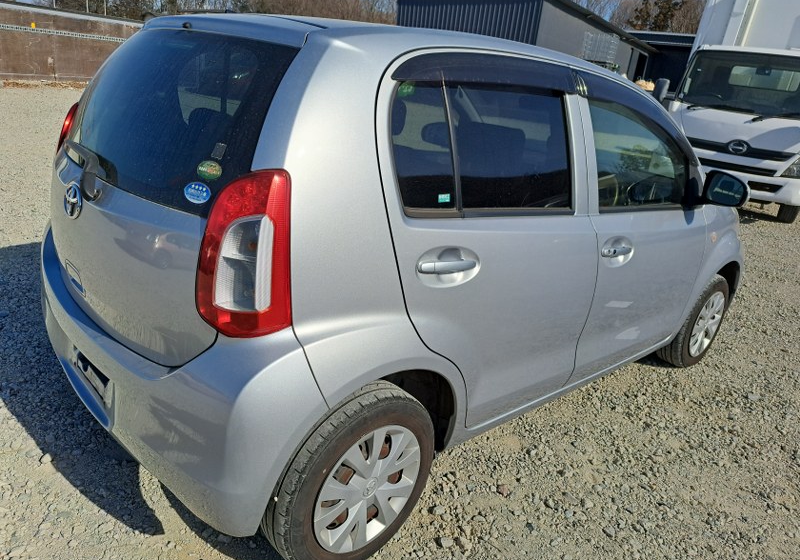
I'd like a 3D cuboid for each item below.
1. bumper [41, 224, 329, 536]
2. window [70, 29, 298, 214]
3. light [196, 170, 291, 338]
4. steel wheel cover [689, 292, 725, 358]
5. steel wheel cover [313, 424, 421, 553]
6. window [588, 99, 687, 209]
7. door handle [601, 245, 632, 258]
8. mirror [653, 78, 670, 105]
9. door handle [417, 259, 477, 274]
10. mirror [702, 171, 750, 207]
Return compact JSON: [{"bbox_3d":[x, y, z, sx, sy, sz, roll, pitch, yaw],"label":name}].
[{"bbox_3d":[-0.845,0.163,1.809,0.370,0.580,1.630,-10,25,-40],"label":"bumper"},{"bbox_3d":[-0.730,-0.503,1.616,1.140,0.500,0.120,26,0,44],"label":"window"},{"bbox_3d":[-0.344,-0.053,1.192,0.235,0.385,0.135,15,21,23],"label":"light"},{"bbox_3d":[1.745,0.252,3.148,0.387,0.387,0.050,-10,25,-40],"label":"steel wheel cover"},{"bbox_3d":[-0.081,0.589,1.566,0.387,0.387,0.050,-10,25,-40],"label":"steel wheel cover"},{"bbox_3d":[0.974,-0.492,2.191,0.790,0.395,0.050,-10,11,-40],"label":"window"},{"bbox_3d":[0.798,-0.112,2.051,0.210,0.034,0.042,-10,25,-40],"label":"door handle"},{"bbox_3d":[3.811,-2.760,8.100,0.185,0.360,0.100,22,23,30],"label":"mirror"},{"bbox_3d":[0.121,-0.038,1.442,0.210,0.034,0.042,-10,25,-40],"label":"door handle"},{"bbox_3d":[1.411,-0.395,2.386,0.110,0.138,0.180,-6,22,-31],"label":"mirror"}]

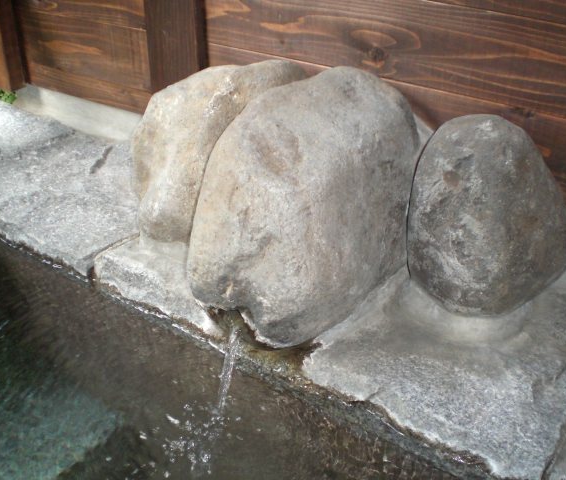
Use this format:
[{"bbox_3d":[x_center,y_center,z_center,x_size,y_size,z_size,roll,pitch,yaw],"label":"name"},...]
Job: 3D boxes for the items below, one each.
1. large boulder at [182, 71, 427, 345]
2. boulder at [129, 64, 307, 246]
[{"bbox_3d":[0.042,-0.083,1.157,0.312,0.372,0.420,19,34,28],"label":"large boulder"},{"bbox_3d":[-0.121,-0.171,1.331,0.306,0.312,0.348,19,34,28],"label":"boulder"}]

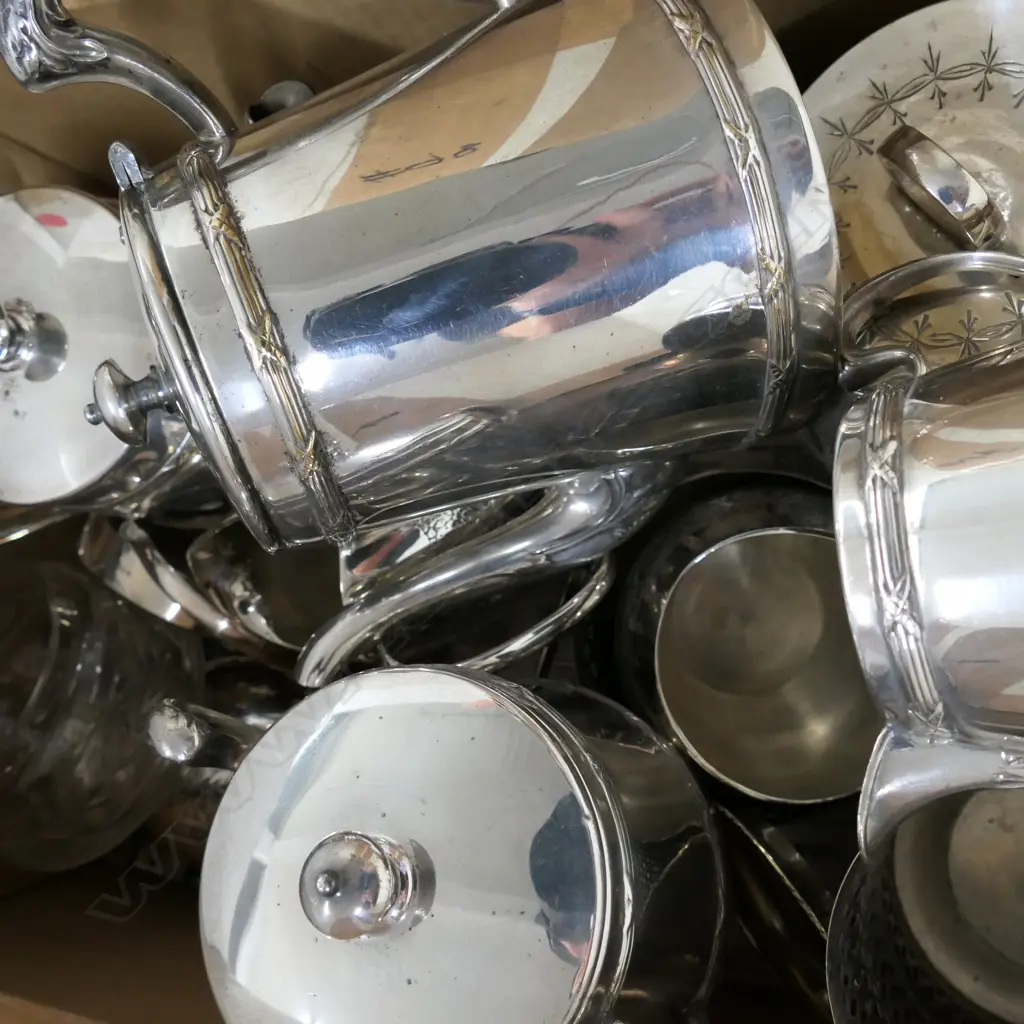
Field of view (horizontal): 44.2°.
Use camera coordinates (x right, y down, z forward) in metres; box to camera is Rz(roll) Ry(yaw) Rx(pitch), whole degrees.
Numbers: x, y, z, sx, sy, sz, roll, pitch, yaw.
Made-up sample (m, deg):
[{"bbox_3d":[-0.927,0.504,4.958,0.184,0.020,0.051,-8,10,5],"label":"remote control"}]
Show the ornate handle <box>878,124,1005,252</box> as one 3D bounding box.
[{"bbox_3d":[0.153,-0.115,0.450,0.016,0.019,0.048,-42,68,14],"label":"ornate handle"}]

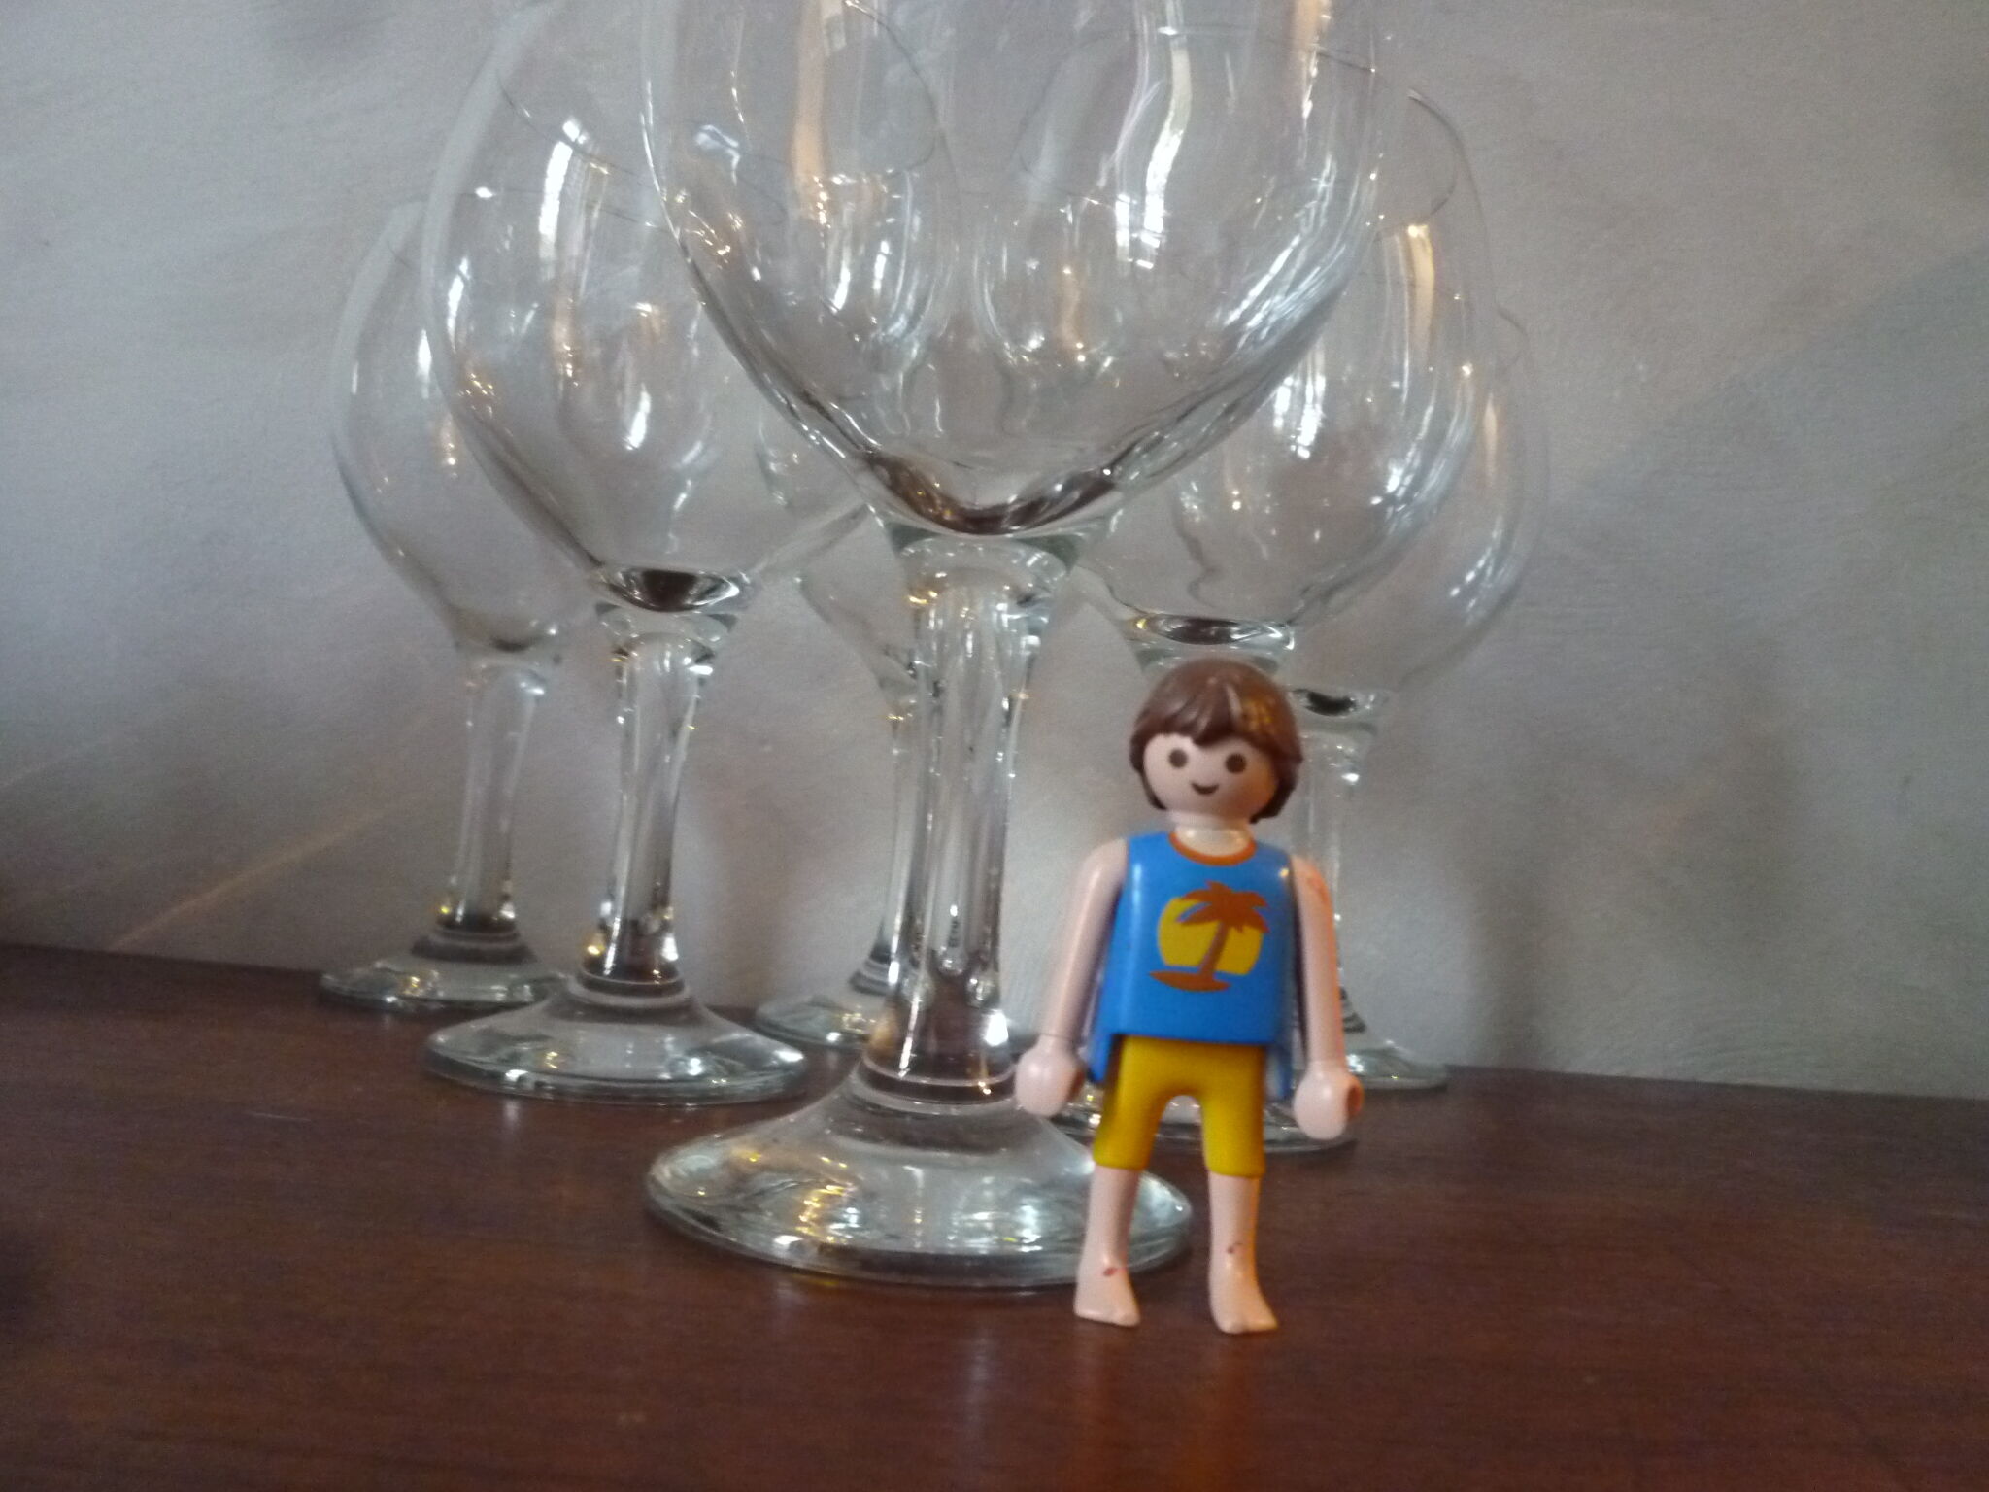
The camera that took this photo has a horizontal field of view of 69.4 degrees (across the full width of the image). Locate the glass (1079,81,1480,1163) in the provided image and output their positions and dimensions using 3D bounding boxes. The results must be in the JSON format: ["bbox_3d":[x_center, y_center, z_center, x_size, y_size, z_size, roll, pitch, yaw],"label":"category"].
[{"bbox_3d":[0.043,-0.026,0.296,0.104,0.202,0.104,5,-4,0],"label":"glass"}]

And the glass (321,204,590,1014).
[{"bbox_3d":[-0.131,-0.032,0.392,0.104,0.202,0.104,5,-4,0],"label":"glass"}]

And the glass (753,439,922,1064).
[{"bbox_3d":[-0.019,-0.023,0.397,0.104,0.202,0.104,5,-4,0],"label":"glass"}]

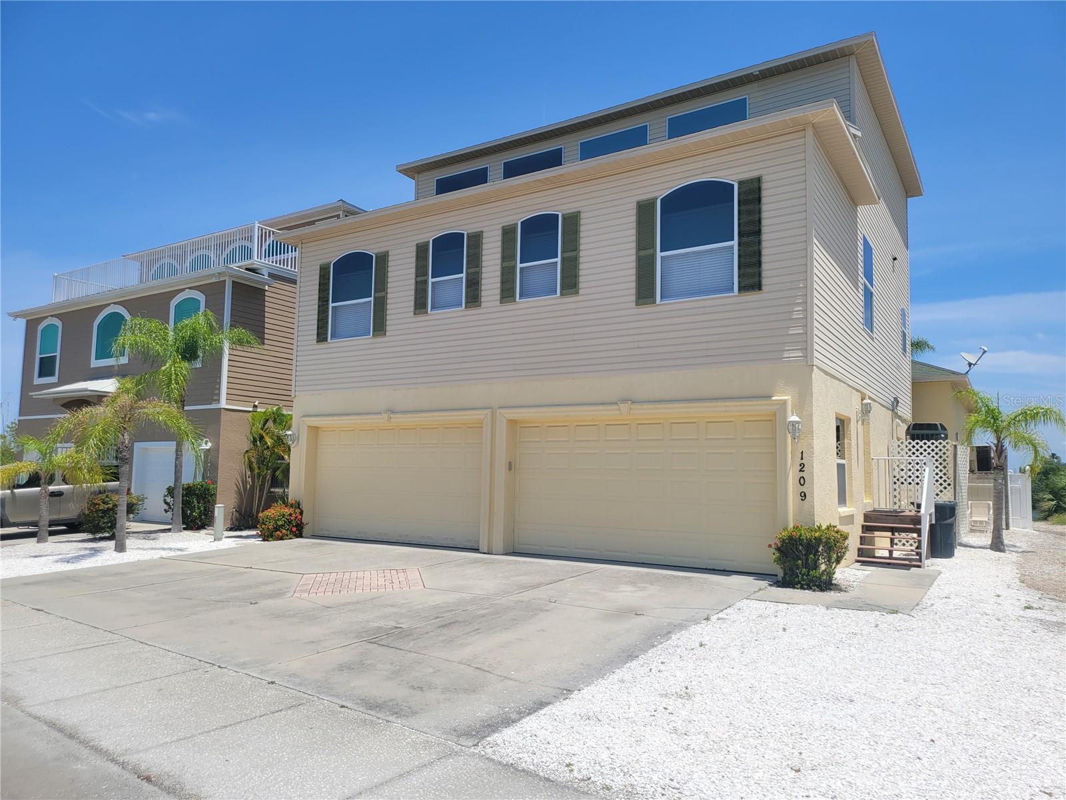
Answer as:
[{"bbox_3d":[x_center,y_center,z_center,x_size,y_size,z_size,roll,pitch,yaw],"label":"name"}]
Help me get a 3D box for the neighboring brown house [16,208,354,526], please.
[{"bbox_3d":[-8.794,-0.873,27.240,11.900,9.200,12.000,-3,-6,34],"label":"neighboring brown house"}]

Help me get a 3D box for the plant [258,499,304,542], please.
[{"bbox_3d":[-5.358,2.531,17.000,0.970,0.835,0.920,-3,-6,35],"label":"plant"}]

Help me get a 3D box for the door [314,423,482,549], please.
[{"bbox_3d":[-2.856,1.719,16.487,4.880,2.420,0.200,-3,-6,35],"label":"door"}]

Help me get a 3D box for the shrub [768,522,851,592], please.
[{"bbox_3d":[3.776,2.114,10.950,1.080,0.868,0.950,-3,-6,35],"label":"shrub"}]

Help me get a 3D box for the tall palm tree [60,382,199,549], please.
[{"bbox_3d":[-7.358,1.174,14.600,2.650,3.182,2.600,-3,-6,35],"label":"tall palm tree"}]

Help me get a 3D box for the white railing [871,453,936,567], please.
[{"bbox_3d":[6.560,1.910,14.509,1.300,1.920,2.300,-2,-6,31],"label":"white railing"}]

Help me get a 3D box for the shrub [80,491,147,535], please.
[{"bbox_3d":[-9.479,2.535,18.100,1.500,0.947,1.350,-3,-6,35],"label":"shrub"}]

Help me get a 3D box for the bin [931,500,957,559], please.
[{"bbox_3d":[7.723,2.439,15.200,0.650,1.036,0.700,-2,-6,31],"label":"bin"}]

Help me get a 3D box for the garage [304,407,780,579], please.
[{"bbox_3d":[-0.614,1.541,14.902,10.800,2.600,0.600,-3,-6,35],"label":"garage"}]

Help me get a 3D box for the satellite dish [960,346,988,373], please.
[{"bbox_3d":[14.320,-1.298,26.000,0.800,0.860,0.650,-2,-6,32],"label":"satellite dish"}]

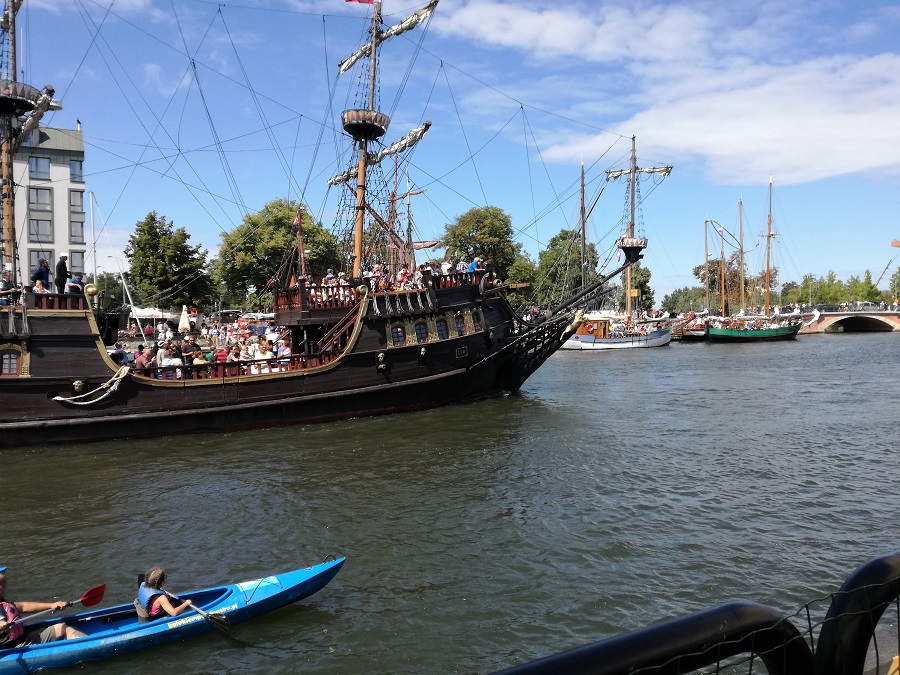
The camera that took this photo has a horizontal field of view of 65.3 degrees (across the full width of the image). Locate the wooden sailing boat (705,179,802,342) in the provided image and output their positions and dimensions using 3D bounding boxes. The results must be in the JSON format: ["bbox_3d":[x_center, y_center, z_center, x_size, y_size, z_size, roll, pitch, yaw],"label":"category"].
[{"bbox_3d":[36.936,-9.433,86.000,15.000,20.000,4.300,-1,2,-30],"label":"wooden sailing boat"}]

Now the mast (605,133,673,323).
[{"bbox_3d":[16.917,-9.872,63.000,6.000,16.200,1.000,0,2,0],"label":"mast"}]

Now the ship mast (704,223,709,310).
[{"bbox_3d":[32.519,-9.128,89.000,0.350,11.600,0.350,0,2,0],"label":"ship mast"}]

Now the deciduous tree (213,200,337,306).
[{"bbox_3d":[-21.008,-9.566,85.000,14.300,14.300,13.000,0,2,0],"label":"deciduous tree"}]

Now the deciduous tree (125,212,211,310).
[{"bbox_3d":[-32.999,-8.410,82.000,9.600,12.300,9.200,0,2,0],"label":"deciduous tree"}]

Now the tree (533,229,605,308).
[{"bbox_3d":[15.530,-8.519,92.000,9.200,11.800,8.800,0,2,0],"label":"tree"}]

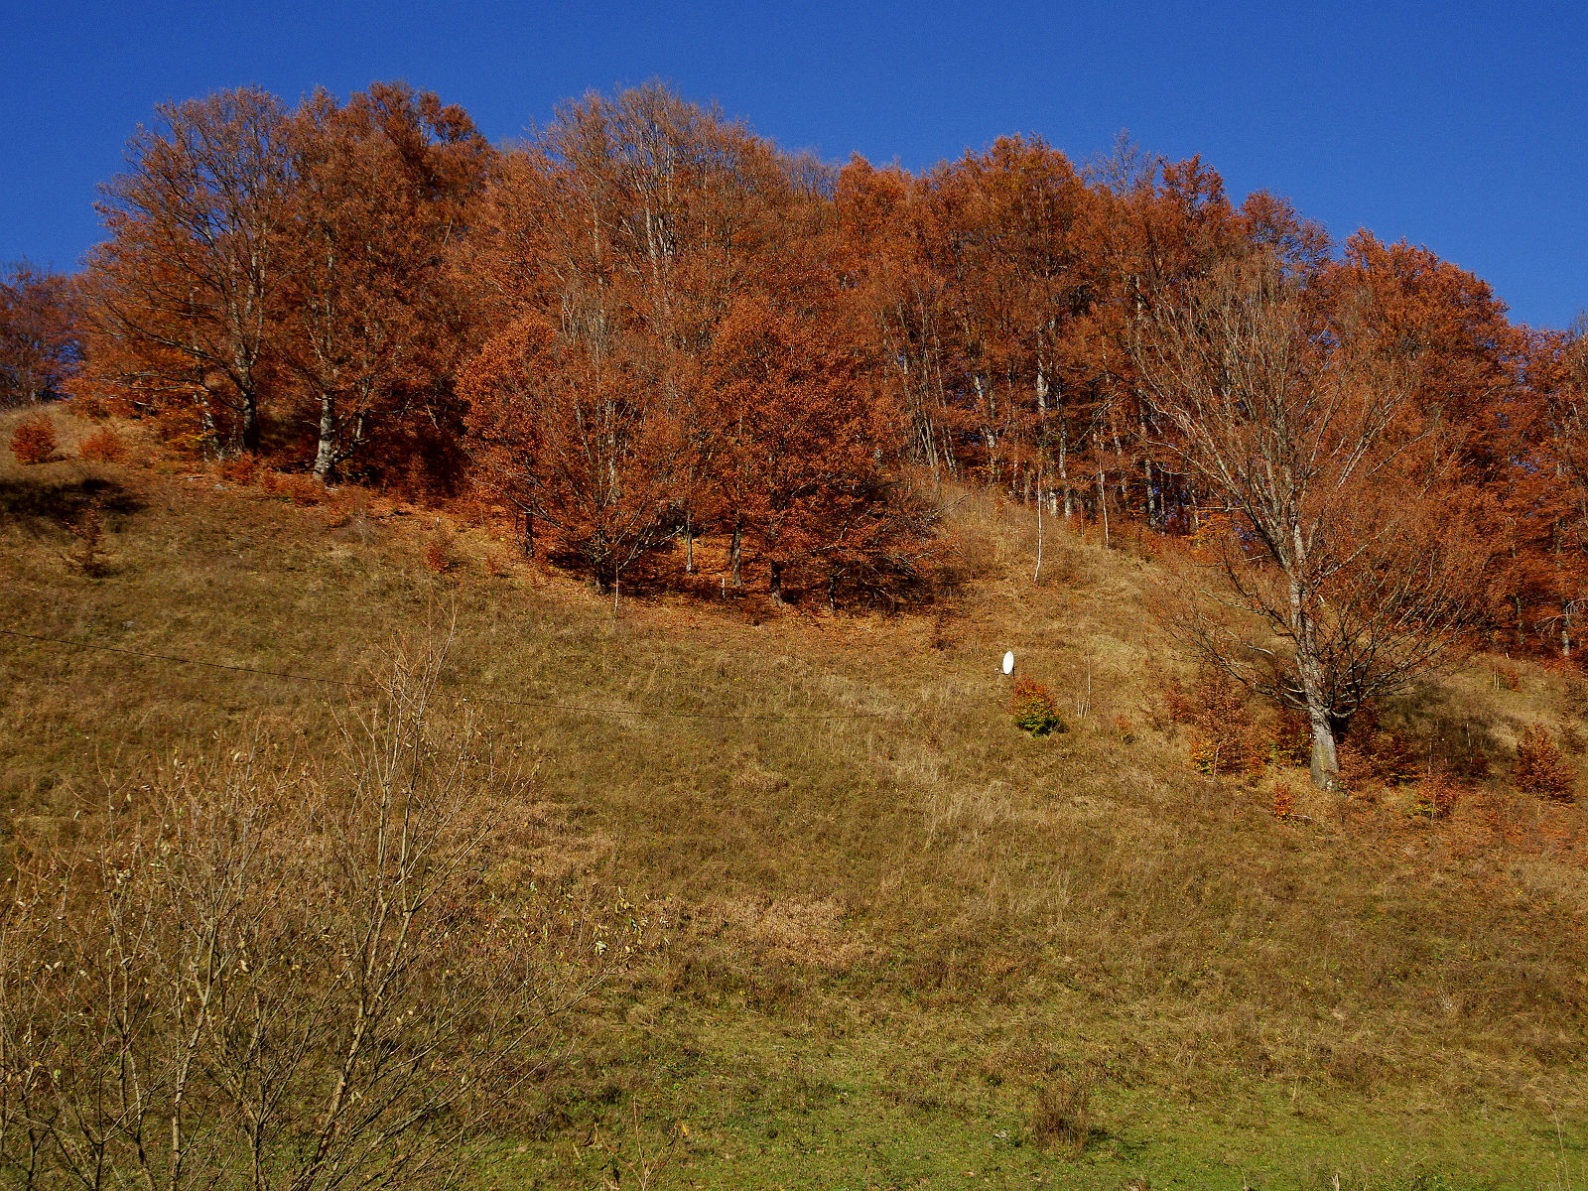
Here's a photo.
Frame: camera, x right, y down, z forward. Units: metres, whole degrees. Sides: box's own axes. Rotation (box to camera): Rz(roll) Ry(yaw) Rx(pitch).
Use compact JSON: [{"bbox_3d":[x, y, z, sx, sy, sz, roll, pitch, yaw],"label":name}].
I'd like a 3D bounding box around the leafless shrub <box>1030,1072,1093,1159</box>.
[{"bbox_3d":[5.204,10.048,32.000,1.250,1.560,1.190,0,-6,0],"label":"leafless shrub"}]

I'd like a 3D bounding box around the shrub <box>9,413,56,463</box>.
[{"bbox_3d":[-35.486,-7.317,77.000,2.200,2.430,2.090,0,-6,0],"label":"shrub"}]

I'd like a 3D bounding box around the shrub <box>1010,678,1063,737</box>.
[{"bbox_3d":[8.119,3.677,55.000,1.740,2.020,1.650,0,-6,0],"label":"shrub"}]

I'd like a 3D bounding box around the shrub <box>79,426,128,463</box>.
[{"bbox_3d":[-31.800,-6.937,76.000,2.340,1.600,2.220,0,-6,0],"label":"shrub"}]

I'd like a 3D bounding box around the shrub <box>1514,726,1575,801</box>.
[{"bbox_3d":[24.087,5.375,53.000,1.950,2.430,1.850,0,-6,0],"label":"shrub"}]

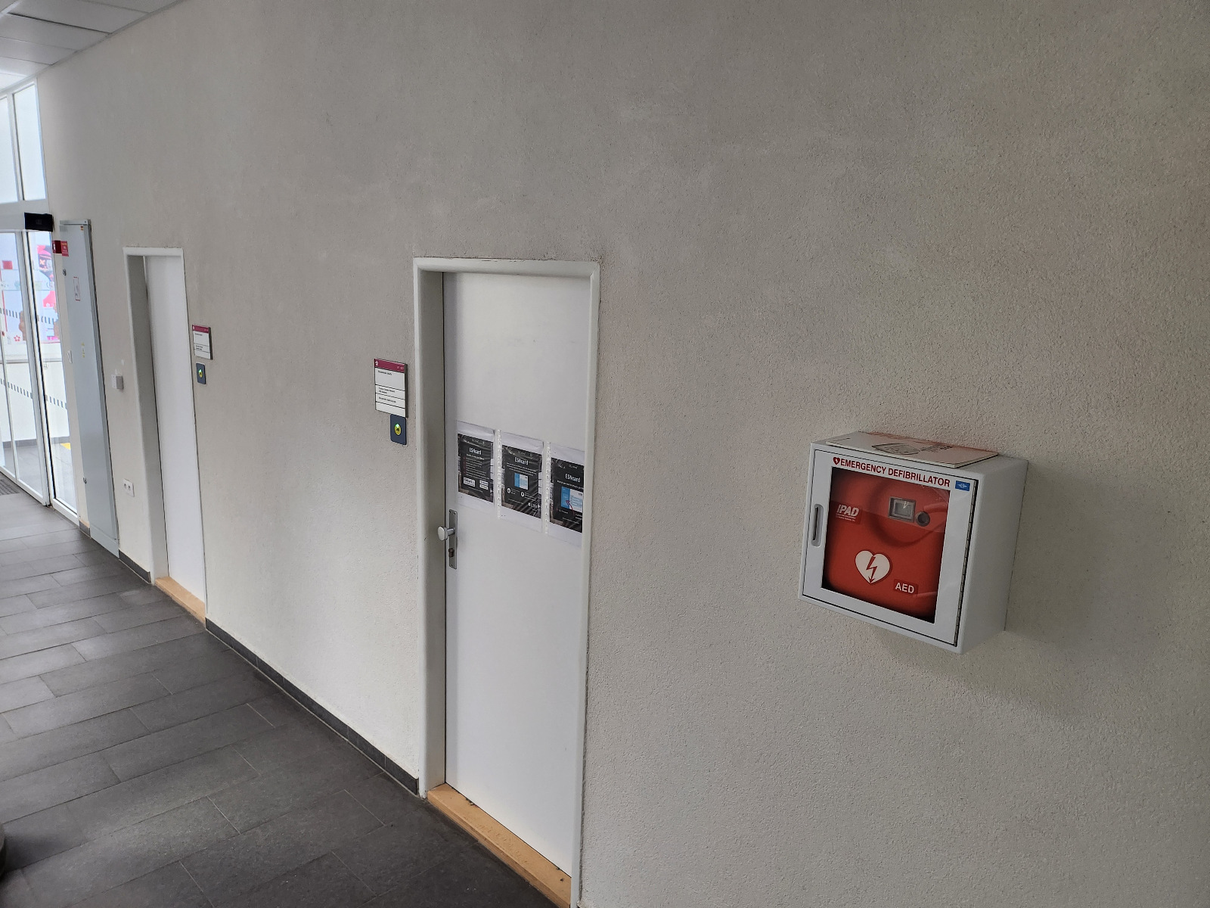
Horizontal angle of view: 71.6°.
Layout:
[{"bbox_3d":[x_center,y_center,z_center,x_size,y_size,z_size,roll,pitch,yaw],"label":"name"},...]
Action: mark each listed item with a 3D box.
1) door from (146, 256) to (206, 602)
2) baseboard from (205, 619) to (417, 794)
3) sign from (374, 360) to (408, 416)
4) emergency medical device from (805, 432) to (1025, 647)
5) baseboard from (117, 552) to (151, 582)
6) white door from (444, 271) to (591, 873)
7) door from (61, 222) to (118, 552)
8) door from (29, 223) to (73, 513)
[{"bbox_3d":[-2.381,-0.101,4.775,0.790,1.989,0.040,13,17,42],"label":"door"},{"bbox_3d":[-1.470,1.121,3.947,2.050,0.075,0.015,13,17,42],"label":"baseboard"},{"bbox_3d":[-0.756,-0.236,2.995,0.197,0.187,0.020,13,17,42],"label":"sign"},{"bbox_3d":[0.589,0.156,1.637,0.340,0.328,0.182,13,17,42],"label":"emergency medical device"},{"bbox_3d":[-3.042,0.747,5.416,0.582,0.075,0.015,13,17,42],"label":"baseboard"},{"bbox_3d":[-0.294,0.402,2.826,0.790,1.976,0.040,13,17,42],"label":"white door"},{"bbox_3d":[-3.358,-0.393,5.510,0.596,2.200,0.040,13,17,42],"label":"door"},{"bbox_3d":[-4.132,-0.594,6.287,0.607,2.071,0.060,13,17,42],"label":"door"}]

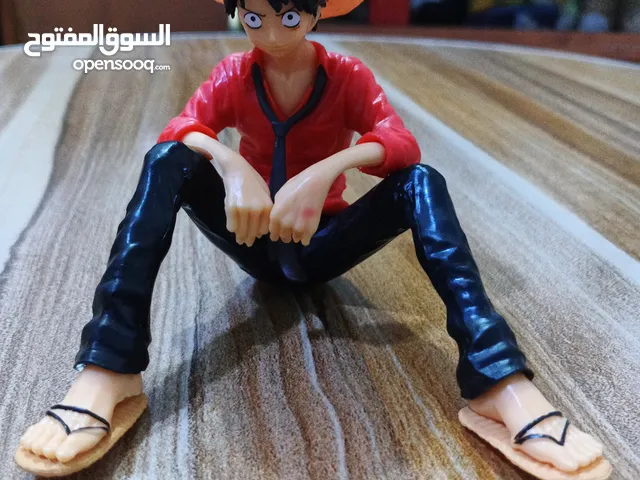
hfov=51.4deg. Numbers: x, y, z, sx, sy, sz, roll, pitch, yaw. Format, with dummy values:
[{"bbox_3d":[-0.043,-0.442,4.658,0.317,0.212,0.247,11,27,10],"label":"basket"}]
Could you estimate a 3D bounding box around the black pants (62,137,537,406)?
[{"bbox_3d":[-0.005,-0.001,0.201,0.115,0.066,0.109,0,26,0],"label":"black pants"}]

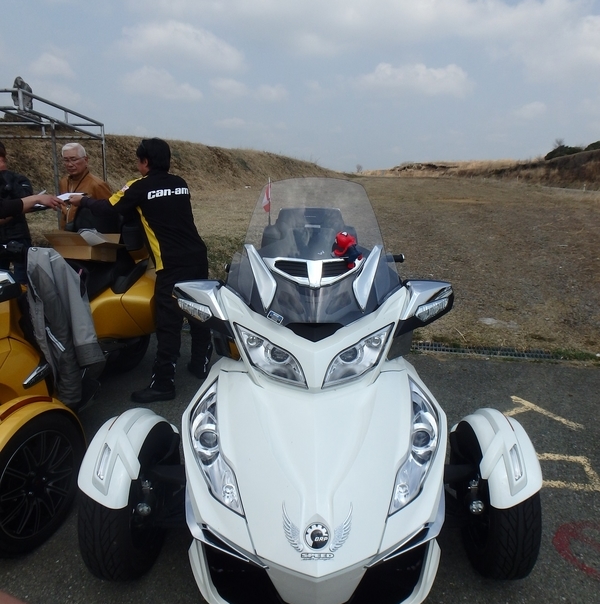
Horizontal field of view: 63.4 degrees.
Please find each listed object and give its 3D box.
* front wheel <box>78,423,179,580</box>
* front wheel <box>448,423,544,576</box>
[{"bbox_3d":[-0.652,0.765,1.907,0.175,0.570,0.570,1,14,3],"label":"front wheel"},{"bbox_3d":[0.757,0.765,1.907,0.175,0.570,0.570,1,14,3],"label":"front wheel"}]

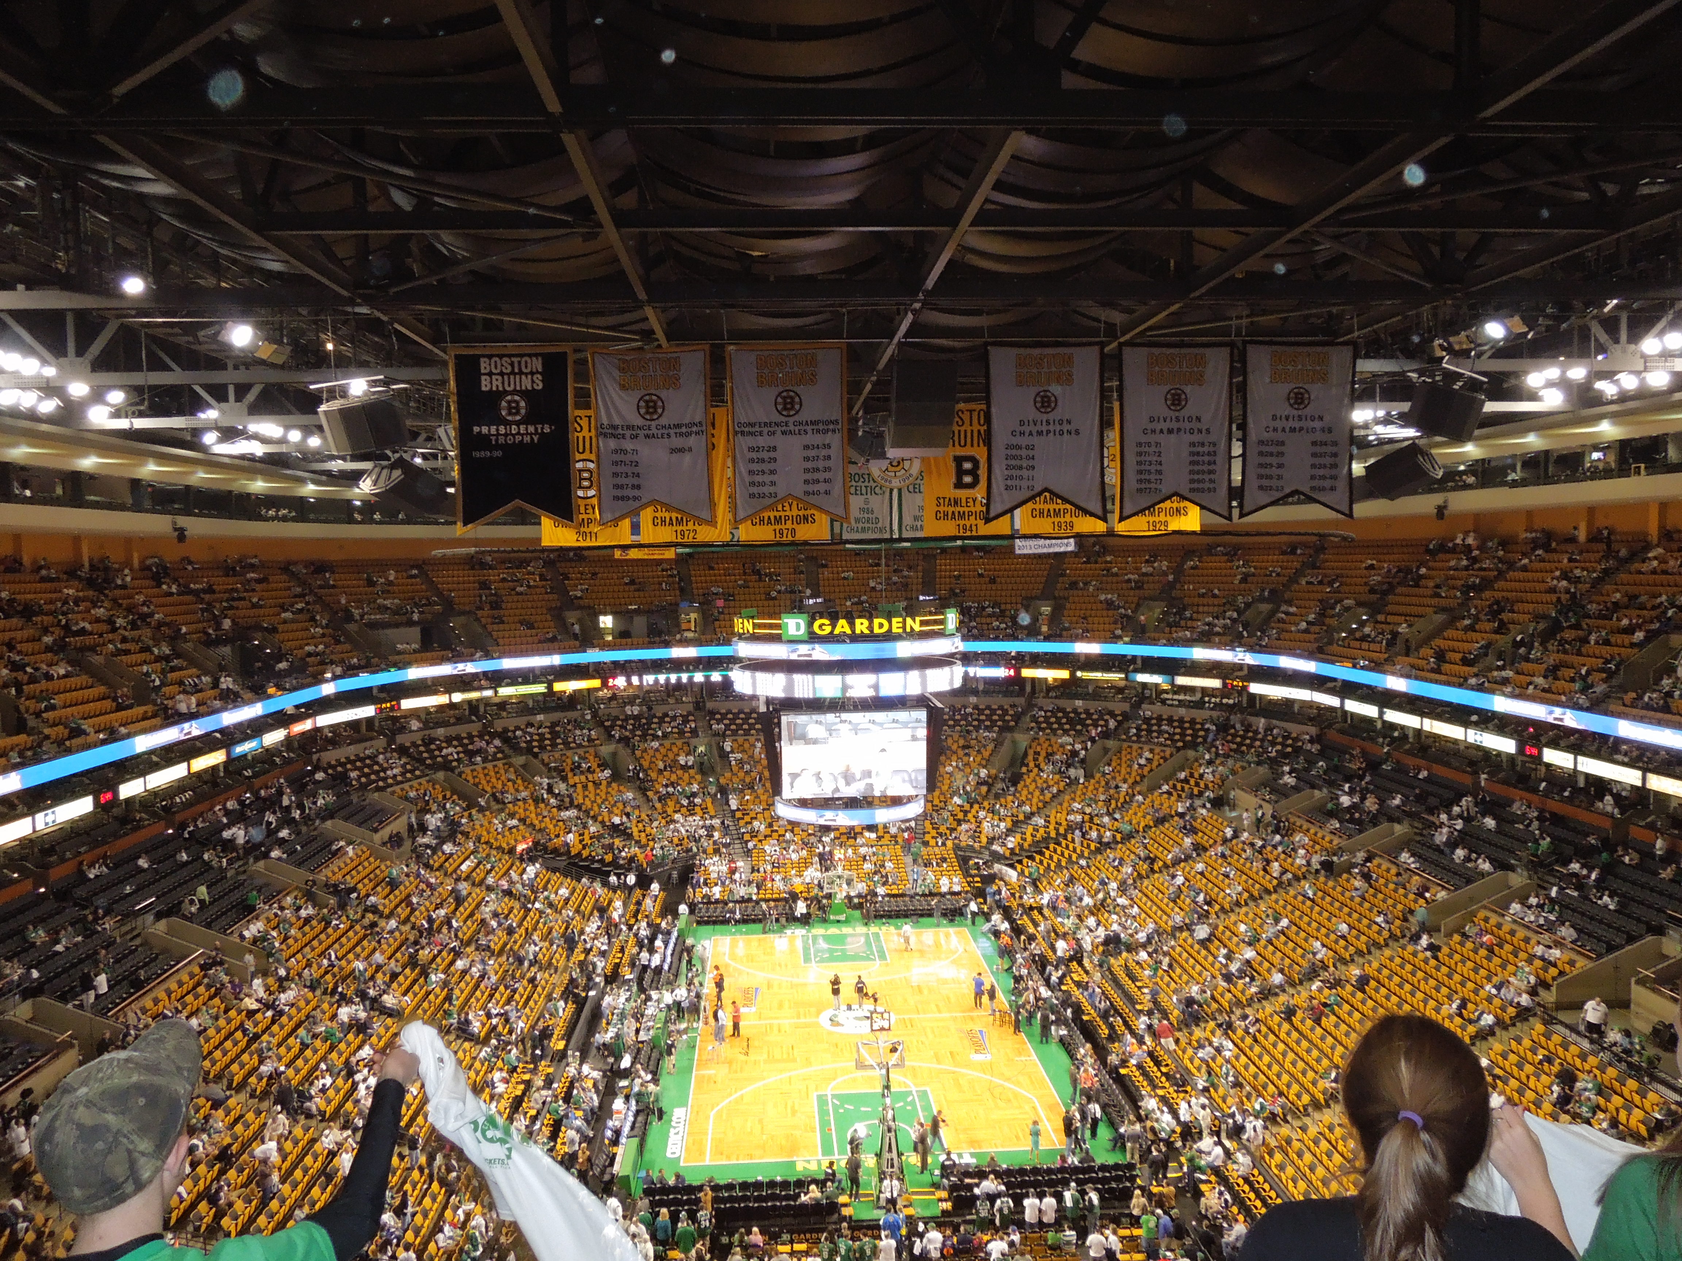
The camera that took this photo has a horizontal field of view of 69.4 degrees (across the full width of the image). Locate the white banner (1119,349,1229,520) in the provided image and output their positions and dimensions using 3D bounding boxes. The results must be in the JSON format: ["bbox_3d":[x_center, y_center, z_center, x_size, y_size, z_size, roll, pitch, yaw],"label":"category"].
[{"bbox_3d":[10.946,-6.494,39.758,3.692,5.763,0.200,-1,3,-3],"label":"white banner"}]

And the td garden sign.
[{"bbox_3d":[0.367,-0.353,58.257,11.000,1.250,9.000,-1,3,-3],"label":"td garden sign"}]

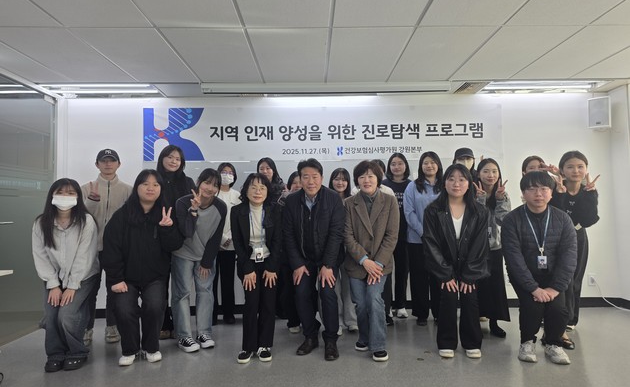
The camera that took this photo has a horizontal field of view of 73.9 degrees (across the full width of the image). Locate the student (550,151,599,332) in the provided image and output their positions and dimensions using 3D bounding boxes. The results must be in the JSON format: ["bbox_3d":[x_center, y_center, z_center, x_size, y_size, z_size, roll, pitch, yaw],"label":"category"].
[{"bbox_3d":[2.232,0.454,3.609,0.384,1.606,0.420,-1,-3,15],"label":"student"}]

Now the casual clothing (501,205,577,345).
[{"bbox_3d":[1.726,0.621,3.220,0.560,1.090,0.520,-2,-3,17],"label":"casual clothing"}]

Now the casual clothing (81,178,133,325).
[{"bbox_3d":[-1.848,0.519,3.730,0.500,1.410,0.340,0,-3,-21],"label":"casual clothing"}]

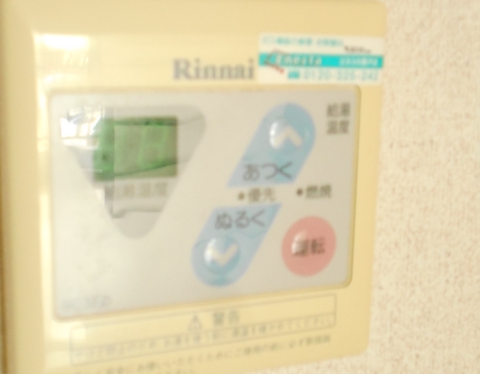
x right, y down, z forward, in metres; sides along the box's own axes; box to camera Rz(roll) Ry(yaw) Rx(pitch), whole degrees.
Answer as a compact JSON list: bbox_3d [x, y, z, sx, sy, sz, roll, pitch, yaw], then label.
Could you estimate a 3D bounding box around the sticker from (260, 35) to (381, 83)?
[{"bbox_3d":[0.026,-0.040,0.258,0.044,0.015,0.001,-4,13,-22],"label":"sticker"}]

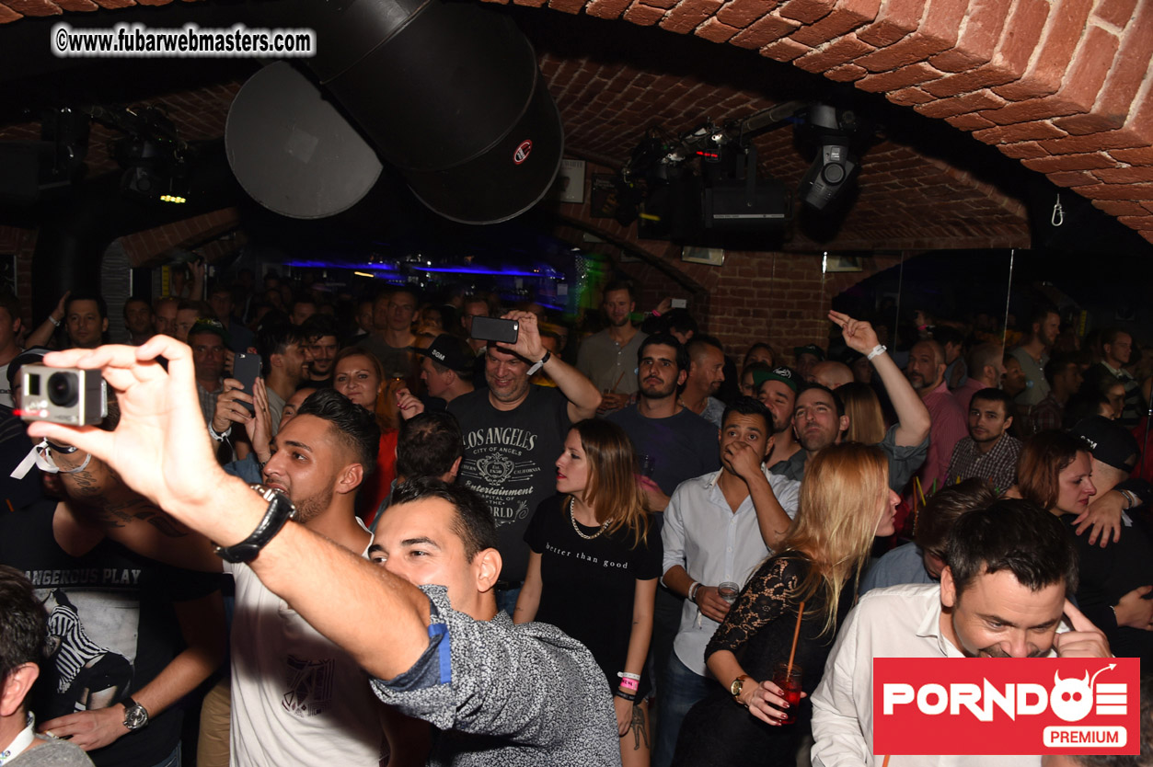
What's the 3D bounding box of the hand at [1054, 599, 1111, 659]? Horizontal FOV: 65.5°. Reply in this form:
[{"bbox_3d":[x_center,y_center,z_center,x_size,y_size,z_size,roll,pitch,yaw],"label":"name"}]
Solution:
[{"bbox_3d":[0.718,0.375,1.270,0.085,0.150,0.085,0,8,-18],"label":"hand"}]

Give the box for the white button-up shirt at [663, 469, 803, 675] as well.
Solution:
[{"bbox_3d":[0.499,0.595,2.860,0.480,0.680,0.320,3,7,12],"label":"white button-up shirt"}]

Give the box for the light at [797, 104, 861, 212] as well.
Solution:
[{"bbox_3d":[0.960,-0.857,3.400,0.230,0.400,0.250,1,8,-13],"label":"light"}]

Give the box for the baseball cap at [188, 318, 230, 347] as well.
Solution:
[{"bbox_3d":[-1.587,-0.225,3.880,0.175,0.125,0.250,-1,8,-20],"label":"baseball cap"}]

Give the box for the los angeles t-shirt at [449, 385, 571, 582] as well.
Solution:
[{"bbox_3d":[-0.253,0.343,3.080,0.490,0.690,0.300,3,7,7],"label":"los angeles t-shirt"}]

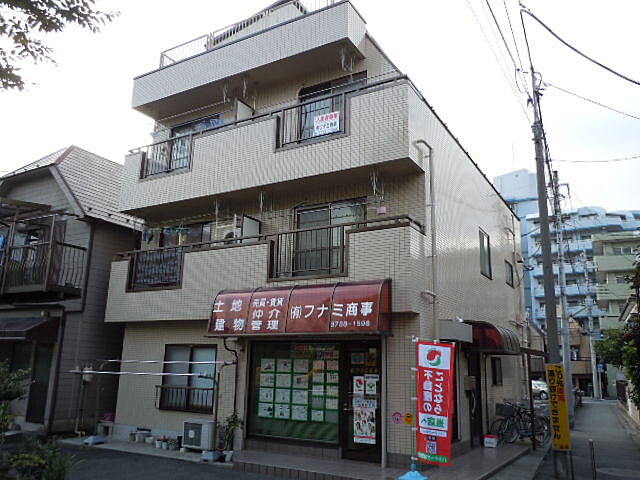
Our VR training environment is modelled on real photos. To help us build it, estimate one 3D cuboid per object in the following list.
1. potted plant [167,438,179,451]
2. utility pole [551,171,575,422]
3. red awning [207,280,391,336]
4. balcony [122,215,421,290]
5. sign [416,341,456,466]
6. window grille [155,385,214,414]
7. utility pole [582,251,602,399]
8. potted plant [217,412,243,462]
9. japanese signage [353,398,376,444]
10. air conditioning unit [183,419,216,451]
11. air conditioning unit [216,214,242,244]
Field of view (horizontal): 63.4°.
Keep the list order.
[{"bbox_3d":[-3.141,4.359,11.044,0.210,0.240,0.210,1,-14,0],"label":"potted plant"},{"bbox_3d":[9.552,1.956,20.300,0.340,9.843,0.340,-7,-16,30],"label":"utility pole"},{"bbox_3d":[-0.466,1.289,9.577,3.660,0.960,0.530,-7,-16,30],"label":"red awning"},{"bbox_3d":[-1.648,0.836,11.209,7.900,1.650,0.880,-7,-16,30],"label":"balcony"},{"bbox_3d":[1.788,2.493,8.017,0.570,1.800,0.040,-3,-14,16],"label":"sign"},{"bbox_3d":[-2.998,3.529,11.424,1.710,0.520,0.160,-7,-16,30],"label":"window grille"},{"bbox_3d":[18.436,5.597,35.215,0.400,10.000,0.400,-7,-16,30],"label":"utility pole"},{"bbox_3d":[-1.742,3.808,10.062,0.440,0.900,0.420,1,-14,0],"label":"potted plant"},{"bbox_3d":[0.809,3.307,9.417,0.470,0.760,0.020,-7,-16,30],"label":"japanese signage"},{"bbox_3d":[-2.505,4.069,10.776,0.700,0.540,0.260,-7,-16,30],"label":"air conditioning unit"},{"bbox_3d":[-1.970,-0.013,11.880,0.720,0.580,0.300,-7,-16,30],"label":"air conditioning unit"}]

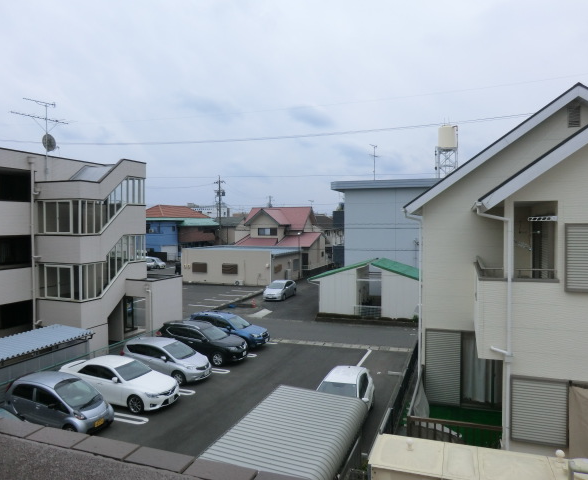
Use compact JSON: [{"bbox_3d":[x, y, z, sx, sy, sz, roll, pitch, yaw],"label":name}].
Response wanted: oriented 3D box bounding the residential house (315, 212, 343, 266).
[{"bbox_3d":[5.521,0.203,71.000,9.000,8.300,8.000,0,2,20],"label":"residential house"}]

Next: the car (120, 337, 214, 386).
[{"bbox_3d":[-5.304,4.933,18.727,4.100,1.525,1.700,1,2,24],"label":"car"}]

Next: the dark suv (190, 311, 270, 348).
[{"bbox_3d":[-3.613,5.027,25.175,4.450,1.590,1.790,1,2,21],"label":"dark suv"}]

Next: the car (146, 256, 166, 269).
[{"bbox_3d":[-20.354,3.282,62.500,4.200,1.520,1.700,0,2,15],"label":"car"}]

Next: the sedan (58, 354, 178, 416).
[{"bbox_3d":[-6.326,5.065,16.281,4.730,1.440,1.800,1,2,24],"label":"sedan"}]

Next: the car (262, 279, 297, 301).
[{"bbox_3d":[-1.156,4.409,39.300,1.740,1.490,4.420,1,2,21],"label":"car"}]

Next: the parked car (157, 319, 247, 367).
[{"bbox_3d":[-4.285,4.748,21.091,4.640,1.720,1.820,1,2,24],"label":"parked car"}]

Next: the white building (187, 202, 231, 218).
[{"bbox_3d":[-27.094,-4.385,139.931,15.000,14.200,11.000,0,2,-2],"label":"white building"}]

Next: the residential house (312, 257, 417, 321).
[{"bbox_3d":[5.667,3.227,30.659,8.534,3.860,4.400,1,2,22],"label":"residential house"}]

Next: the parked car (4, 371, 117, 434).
[{"bbox_3d":[-7.734,5.374,14.574,3.400,1.580,1.475,1,2,21],"label":"parked car"}]

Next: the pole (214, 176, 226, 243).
[{"bbox_3d":[-11.992,-3.510,71.920,1.900,13.700,1.000,1,2,20],"label":"pole"}]

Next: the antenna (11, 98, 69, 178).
[{"bbox_3d":[-11.529,-4.598,20.100,1.100,3.550,2.550,1,2,31],"label":"antenna"}]

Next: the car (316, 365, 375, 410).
[{"bbox_3d":[1.630,5.402,14.850,1.700,1.470,4.400,0,2,20],"label":"car"}]

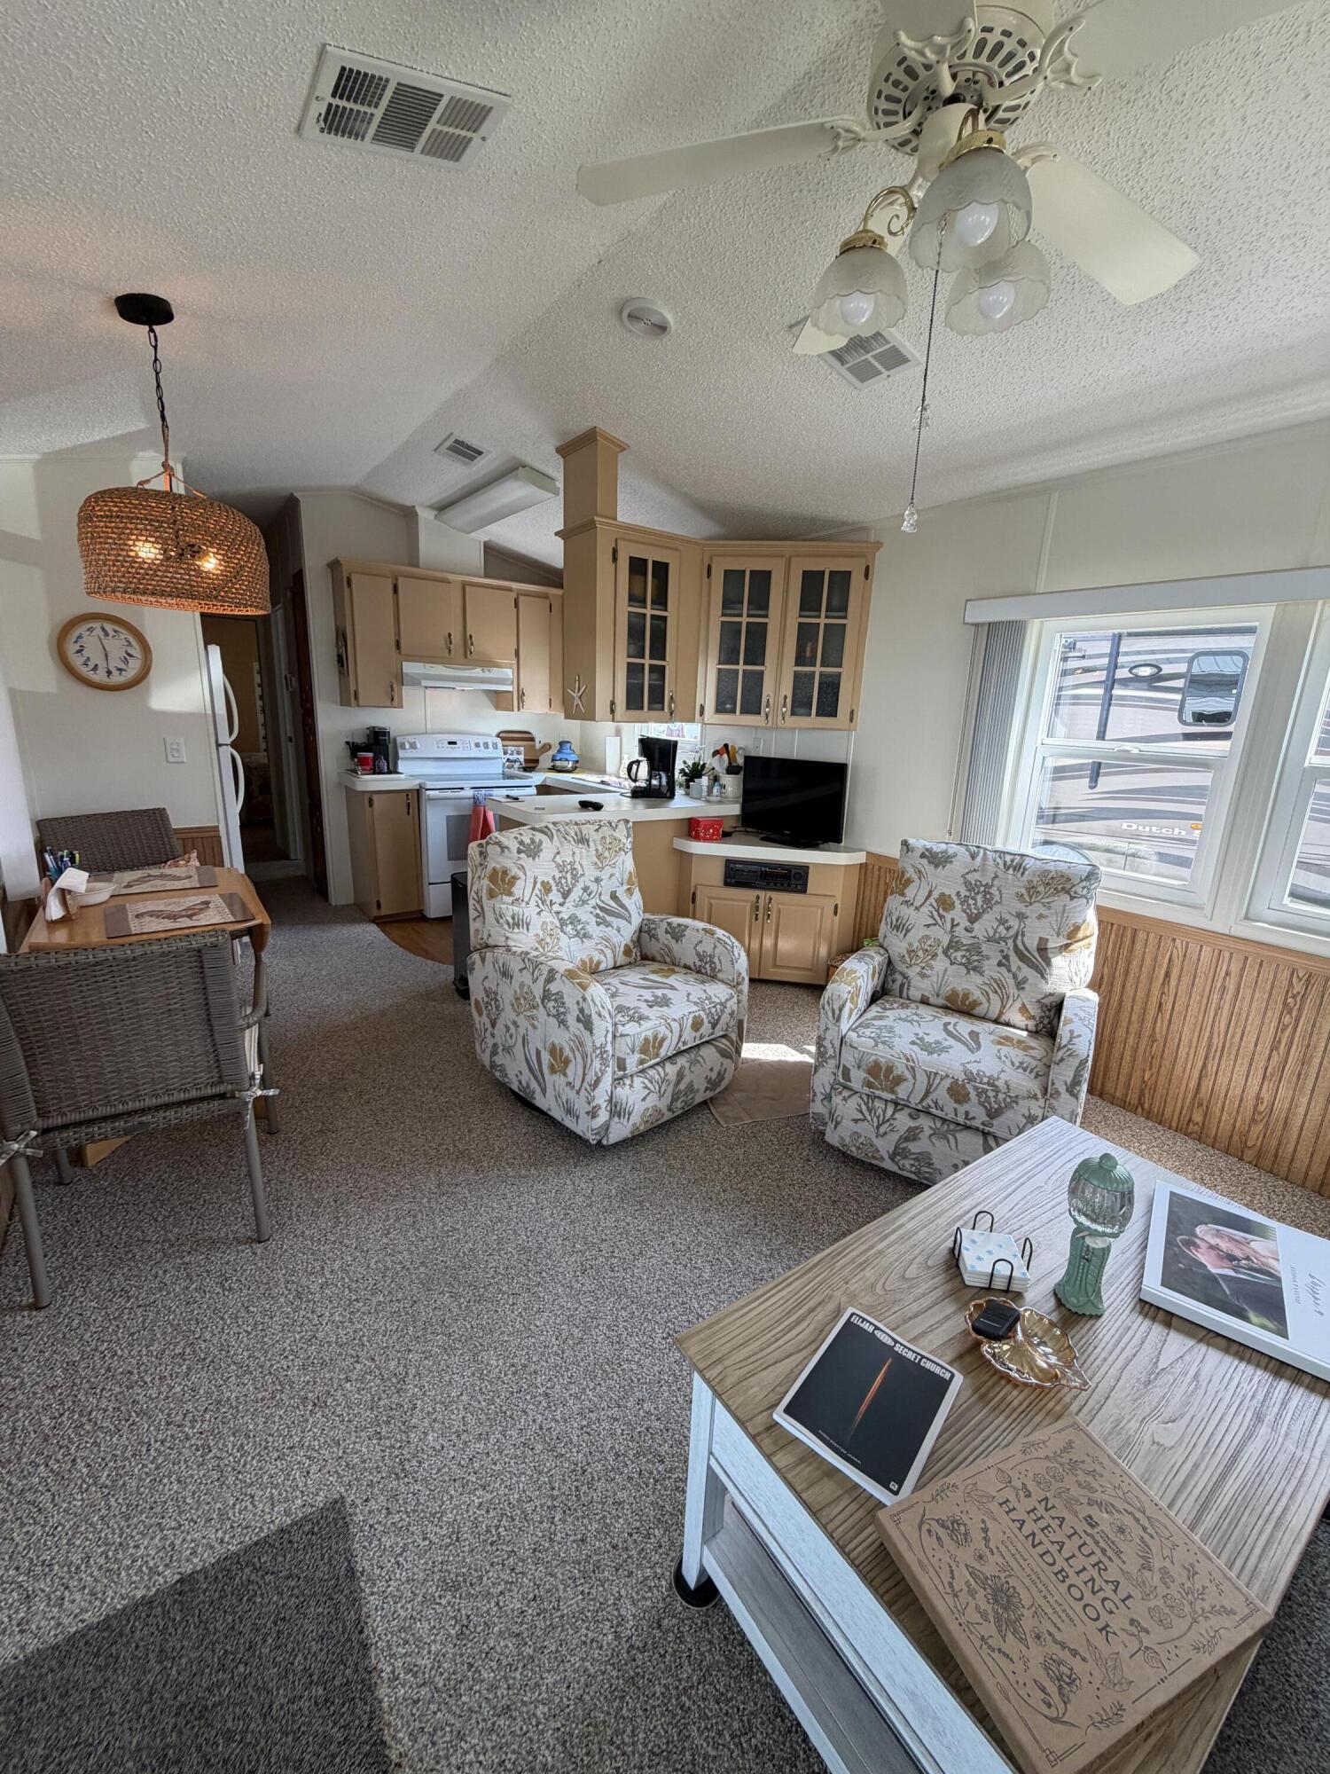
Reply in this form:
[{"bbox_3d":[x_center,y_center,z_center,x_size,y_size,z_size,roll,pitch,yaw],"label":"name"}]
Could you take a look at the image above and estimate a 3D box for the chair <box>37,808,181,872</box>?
[{"bbox_3d":[-2.349,0.138,3.179,0.600,0.870,0.560,15,19,42],"label":"chair"}]

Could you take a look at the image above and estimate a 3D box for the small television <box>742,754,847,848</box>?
[{"bbox_3d":[0.659,-0.447,3.740,0.620,0.420,0.180,15,19,43],"label":"small television"}]

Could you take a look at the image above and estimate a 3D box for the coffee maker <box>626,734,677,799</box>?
[{"bbox_3d":[-0.082,-0.734,4.338,0.280,0.360,0.200,3,14,2],"label":"coffee maker"}]

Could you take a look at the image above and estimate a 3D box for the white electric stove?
[{"bbox_3d":[-1.401,-0.453,5.056,0.760,1.180,0.680,-8,17,-35],"label":"white electric stove"}]

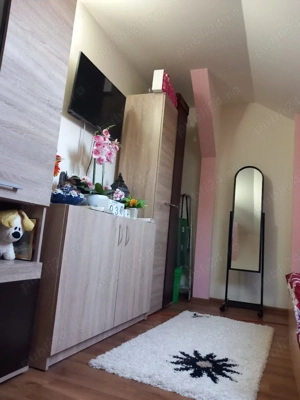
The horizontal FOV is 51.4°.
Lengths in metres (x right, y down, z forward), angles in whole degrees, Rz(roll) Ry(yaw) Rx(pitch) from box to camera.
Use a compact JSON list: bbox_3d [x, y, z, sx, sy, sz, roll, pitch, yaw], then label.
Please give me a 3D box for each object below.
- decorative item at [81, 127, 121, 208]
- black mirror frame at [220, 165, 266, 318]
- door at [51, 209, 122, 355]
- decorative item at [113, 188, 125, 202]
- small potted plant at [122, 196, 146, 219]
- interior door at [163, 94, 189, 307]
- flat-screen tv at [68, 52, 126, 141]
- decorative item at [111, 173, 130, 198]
[{"bbox_3d":[-0.329,-0.199,2.060,0.180,0.530,0.230,2,-8,24],"label":"decorative item"},{"bbox_3d":[1.021,0.399,3.311,0.380,1.550,0.320,2,-8,24],"label":"black mirror frame"},{"bbox_3d":[-0.333,0.428,1.798,0.025,0.720,0.580,2,-8,24],"label":"door"},{"bbox_3d":[-0.233,-0.033,2.309,0.080,0.105,0.080,2,-8,24],"label":"decorative item"},{"bbox_3d":[-0.119,0.067,2.380,0.150,0.165,0.155,5,-7,1],"label":"small potted plant"},{"bbox_3d":[0.281,0.000,3.320,0.050,2.200,0.340,2,-8,24],"label":"interior door"},{"bbox_3d":[-0.415,-0.810,2.608,0.055,0.435,0.735,7,-6,24],"label":"flat-screen tv"},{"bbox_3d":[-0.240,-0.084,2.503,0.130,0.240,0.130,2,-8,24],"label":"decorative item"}]

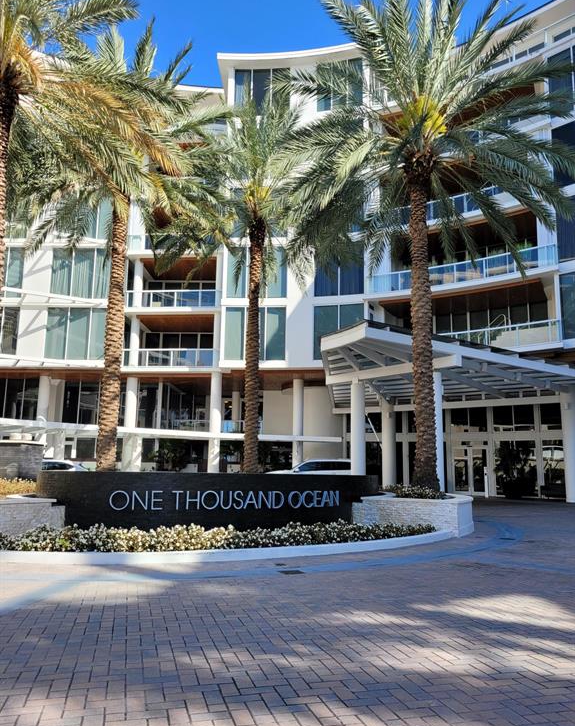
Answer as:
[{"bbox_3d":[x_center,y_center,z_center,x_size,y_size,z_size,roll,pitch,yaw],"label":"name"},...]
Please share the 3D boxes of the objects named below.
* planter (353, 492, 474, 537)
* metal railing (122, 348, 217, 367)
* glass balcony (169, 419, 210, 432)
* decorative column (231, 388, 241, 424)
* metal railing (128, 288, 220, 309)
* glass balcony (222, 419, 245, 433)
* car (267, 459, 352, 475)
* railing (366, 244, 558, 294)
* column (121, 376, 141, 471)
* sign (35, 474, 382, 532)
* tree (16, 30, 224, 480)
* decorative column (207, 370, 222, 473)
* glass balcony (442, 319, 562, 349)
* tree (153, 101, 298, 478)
[{"bbox_3d":[3.088,3.984,15.166,3.000,0.970,2.200,1,-9,0],"label":"planter"},{"bbox_3d":[-7.044,-0.311,33.987,5.400,1.106,0.150,0,-9,5],"label":"metal railing"},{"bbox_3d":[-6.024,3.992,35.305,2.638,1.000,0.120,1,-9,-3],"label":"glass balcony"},{"bbox_3d":[-4.060,3.827,44.653,0.630,3.100,0.630,1,-9,0],"label":"decorative column"},{"bbox_3d":[-7.240,-3.925,35.567,6.000,1.080,0.120,1,-9,2],"label":"metal railing"},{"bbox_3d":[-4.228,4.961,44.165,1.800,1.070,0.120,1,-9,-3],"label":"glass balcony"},{"bbox_3d":[1.010,5.779,28.951,4.900,1.750,1.950,0,-9,5],"label":"car"},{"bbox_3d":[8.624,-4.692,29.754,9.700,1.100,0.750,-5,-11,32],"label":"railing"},{"bbox_3d":[-9.230,3.892,33.690,0.720,6.208,0.720,1,-9,0],"label":"column"},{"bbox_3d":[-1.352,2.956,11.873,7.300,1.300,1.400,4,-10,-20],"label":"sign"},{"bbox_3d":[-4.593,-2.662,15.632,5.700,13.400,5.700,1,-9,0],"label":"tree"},{"bbox_3d":[-4.364,4.081,34.683,0.680,6.800,0.680,1,-9,0],"label":"decorative column"},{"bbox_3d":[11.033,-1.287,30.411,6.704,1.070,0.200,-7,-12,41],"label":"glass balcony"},{"bbox_3d":[-1.955,-2.911,22.247,6.200,15.000,6.200,1,-9,0],"label":"tree"}]

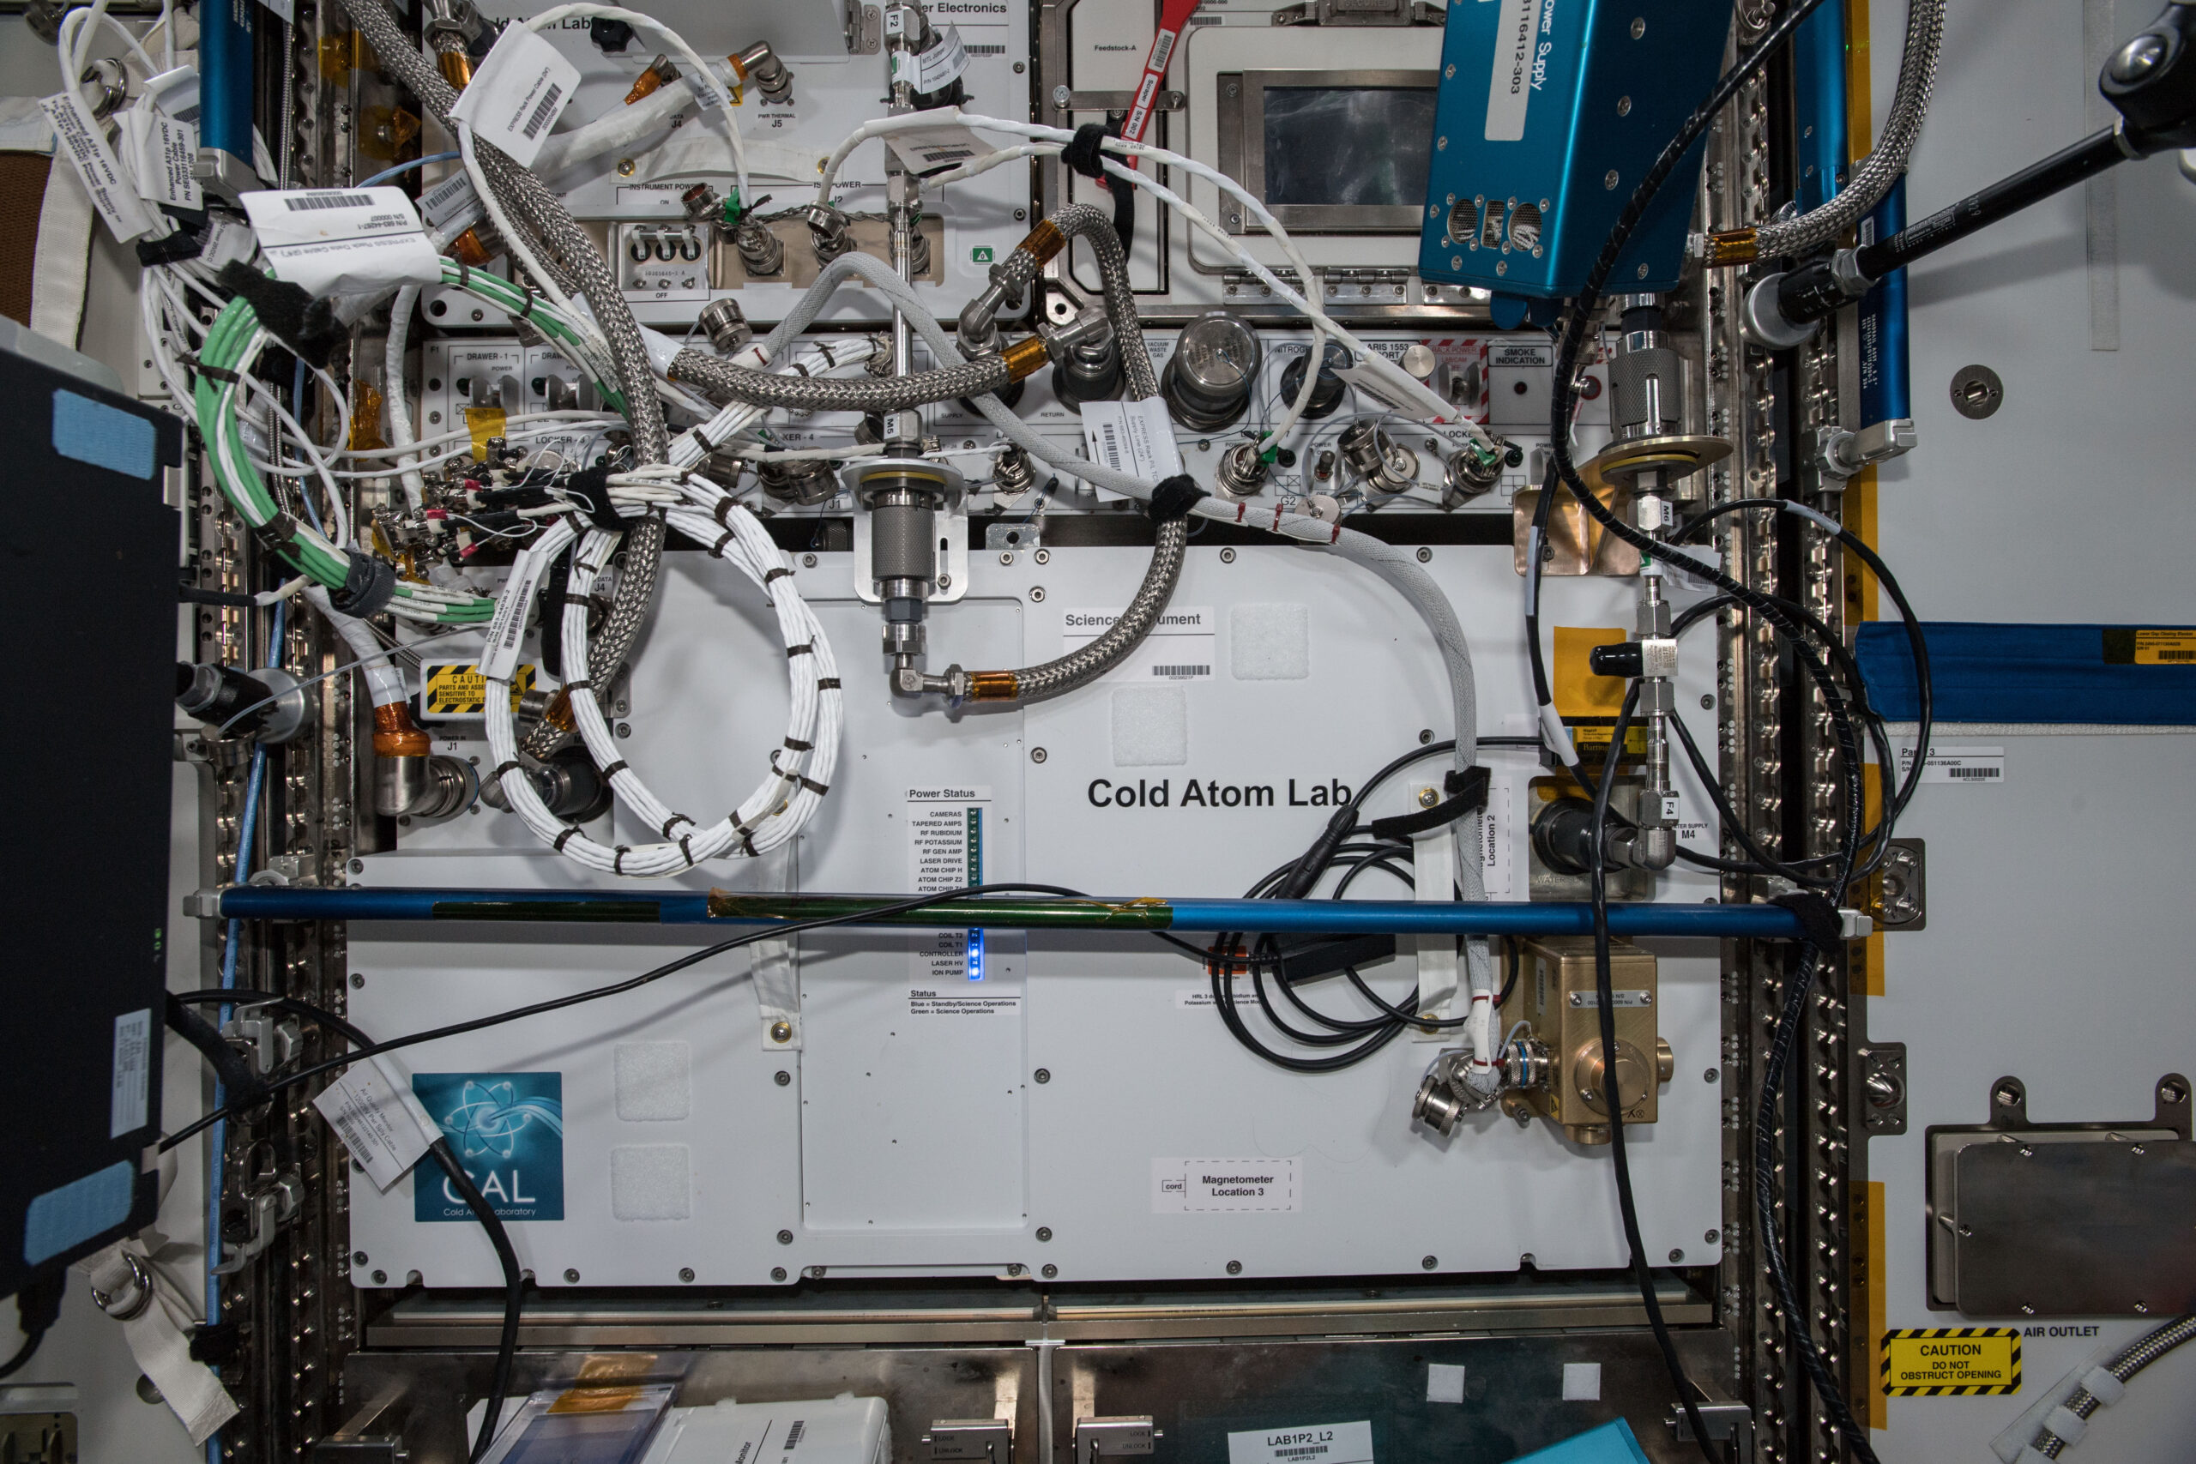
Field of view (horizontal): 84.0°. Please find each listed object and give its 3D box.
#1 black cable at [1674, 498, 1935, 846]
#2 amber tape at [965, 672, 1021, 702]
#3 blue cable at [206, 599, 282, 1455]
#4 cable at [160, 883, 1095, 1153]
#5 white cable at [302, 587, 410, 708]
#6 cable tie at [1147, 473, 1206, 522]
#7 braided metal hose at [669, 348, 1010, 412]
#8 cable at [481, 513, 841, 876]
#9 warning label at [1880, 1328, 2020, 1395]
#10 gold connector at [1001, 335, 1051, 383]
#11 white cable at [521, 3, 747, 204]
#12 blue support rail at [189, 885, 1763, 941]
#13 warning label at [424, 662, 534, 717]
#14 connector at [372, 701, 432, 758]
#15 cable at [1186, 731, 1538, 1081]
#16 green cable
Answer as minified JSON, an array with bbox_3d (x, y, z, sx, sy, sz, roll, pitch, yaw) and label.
[{"bbox_3d":[0.484,-0.041,0.835,0.169,0.230,0.080,0,0,-2],"label":"black cable"},{"bbox_3d":[-0.068,-0.029,0.790,0.033,0.020,0.020,0,0,-2],"label":"amber tape"},{"bbox_3d":[-0.575,0.199,0.822,0.028,0.576,0.025,4,0,0],"label":"blue cable"},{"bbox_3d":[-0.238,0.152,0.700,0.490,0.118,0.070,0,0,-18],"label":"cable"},{"bbox_3d":[-0.484,-0.056,0.795,0.063,0.077,0.040,0,0,-2],"label":"white cable"},{"bbox_3d":[0.050,-0.149,0.775,0.037,0.032,0.035,0,0,-2],"label":"cable tie"},{"bbox_3d":[-0.163,-0.222,0.772,0.213,0.038,0.032,-1,0,0],"label":"braided metal hose"},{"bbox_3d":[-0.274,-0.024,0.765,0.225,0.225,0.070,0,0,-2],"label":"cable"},{"bbox_3d":[0.612,0.452,0.876,0.100,0.048,0.002,-1,0,0],"label":"warning label"},{"bbox_3d":[-0.046,-0.237,0.775,0.026,0.022,0.022,-21,0,0],"label":"gold connector"},{"bbox_3d":[-0.283,-0.384,0.745,0.130,0.113,0.090,0,0,-2],"label":"white cable"},{"bbox_3d":[-0.048,0.112,0.768,1.030,0.022,0.028,1,0,0],"label":"blue support rail"},{"bbox_3d":[-0.432,-0.029,0.855,0.075,0.035,0.002,-1,0,0],"label":"warning label"},{"bbox_3d":[-0.468,-0.001,0.820,0.036,0.036,0.036,-1,0,0],"label":"connector"},{"bbox_3d":[0.178,0.114,0.815,0.230,0.222,0.050,-1,0,0],"label":"cable"},{"bbox_3d":[-0.410,-0.174,0.745,0.250,0.207,0.130,0,0,-2],"label":"green cable"}]

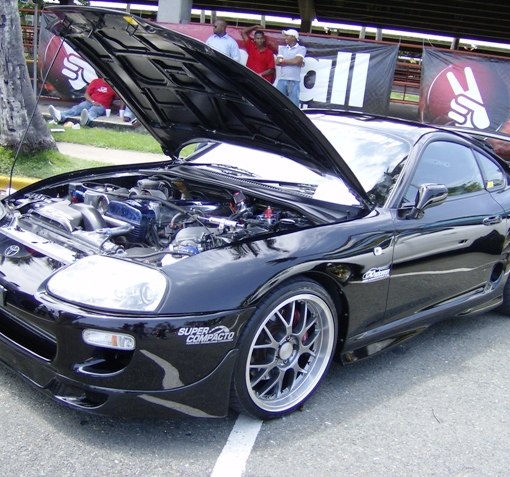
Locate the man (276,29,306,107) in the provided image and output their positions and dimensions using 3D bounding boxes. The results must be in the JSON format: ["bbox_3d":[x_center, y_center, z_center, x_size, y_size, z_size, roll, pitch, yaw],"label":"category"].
[{"bbox_3d":[0.543,-2.451,10.707,0.540,1.770,0.380,11,14,17],"label":"man"}]

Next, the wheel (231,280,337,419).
[{"bbox_3d":[0.087,0.455,2.851,0.630,0.630,0.220,-6,17,-42],"label":"wheel"}]

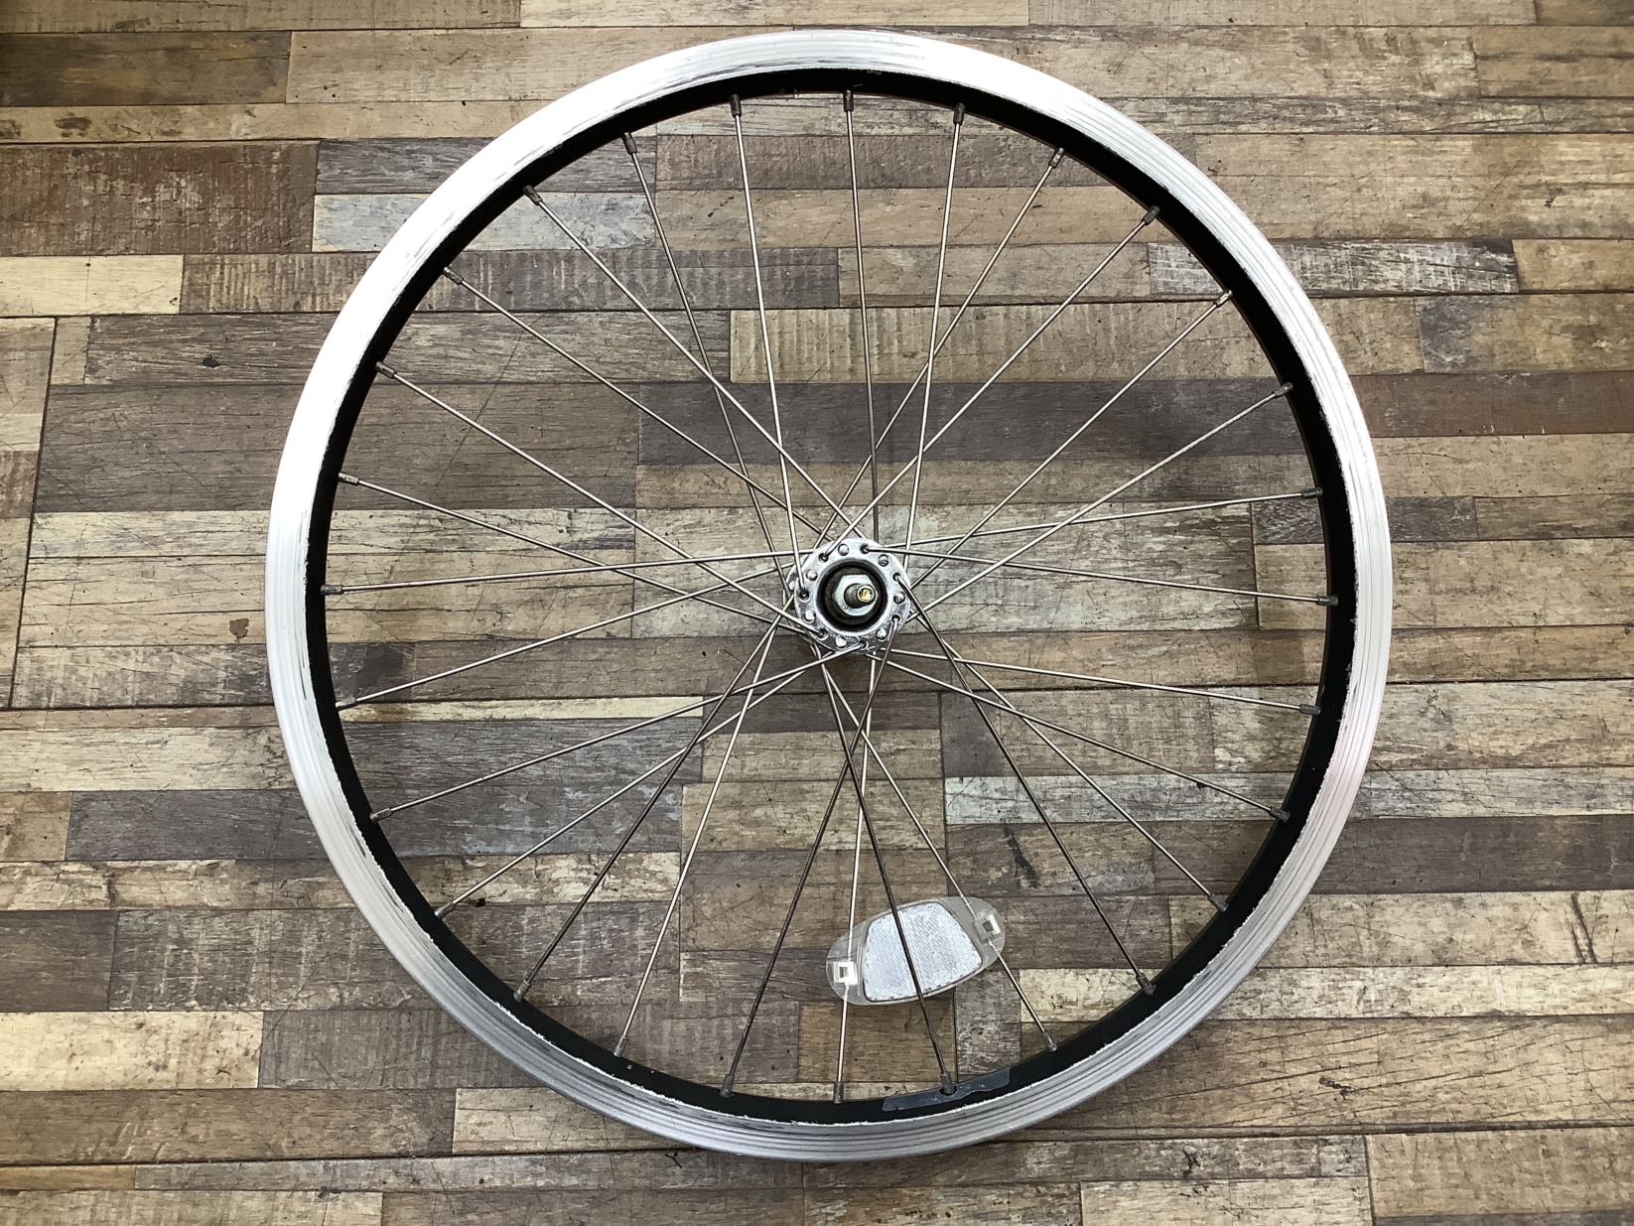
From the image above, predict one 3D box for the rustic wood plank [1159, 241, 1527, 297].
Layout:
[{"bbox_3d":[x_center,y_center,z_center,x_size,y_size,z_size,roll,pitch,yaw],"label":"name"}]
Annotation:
[{"bbox_3d":[0.234,-0.155,0.668,0.167,0.010,0.027,-1,76,-1],"label":"rustic wood plank"}]

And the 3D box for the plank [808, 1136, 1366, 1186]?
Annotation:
[{"bbox_3d":[0.105,0.215,0.577,0.220,0.010,0.016,-1,76,-1],"label":"plank"}]

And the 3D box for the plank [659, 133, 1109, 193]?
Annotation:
[{"bbox_3d":[0.033,-0.207,0.679,0.212,0.010,0.029,-1,76,-1],"label":"plank"}]

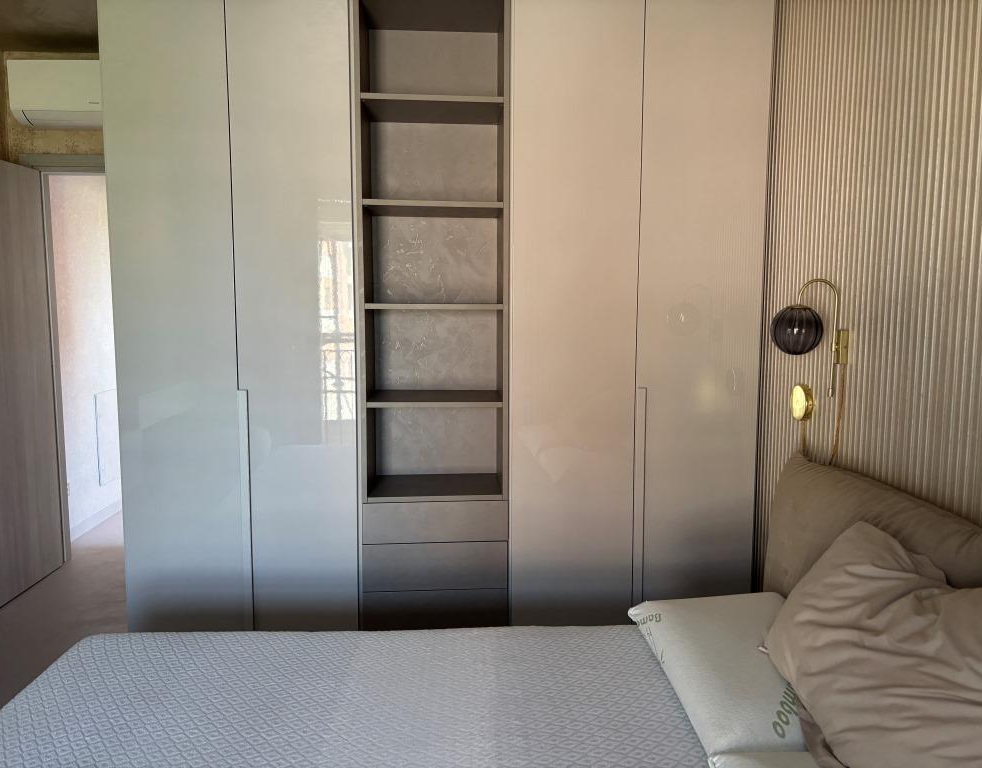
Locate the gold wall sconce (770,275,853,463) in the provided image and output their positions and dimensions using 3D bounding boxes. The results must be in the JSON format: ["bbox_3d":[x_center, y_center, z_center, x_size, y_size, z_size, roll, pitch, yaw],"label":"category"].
[{"bbox_3d":[1.049,-0.041,2.569,0.243,0.612,0.180,0,6,-5],"label":"gold wall sconce"}]

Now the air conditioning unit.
[{"bbox_3d":[-1.943,-1.432,3.892,0.800,0.295,0.220,0,6,-5],"label":"air conditioning unit"}]

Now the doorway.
[{"bbox_3d":[-1.969,-0.065,4.195,0.740,2.094,0.120,0,6,-5],"label":"doorway"}]

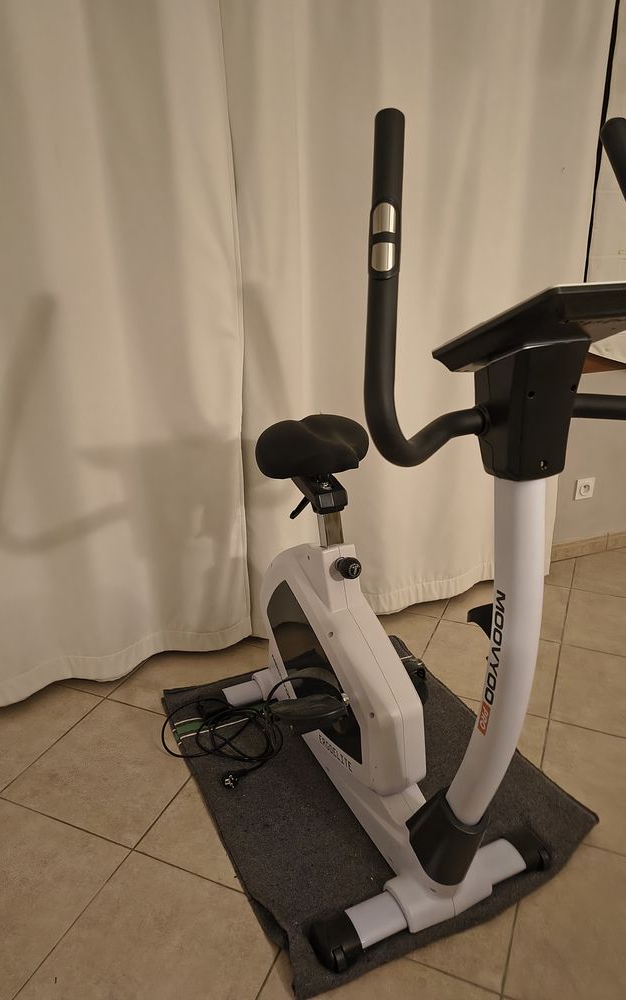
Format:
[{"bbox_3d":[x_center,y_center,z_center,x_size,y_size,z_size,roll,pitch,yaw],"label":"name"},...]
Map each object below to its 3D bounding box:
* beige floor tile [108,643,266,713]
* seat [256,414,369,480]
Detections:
[{"bbox_3d":[-0.352,0.555,2.170,0.410,0.010,0.410,9,24,22],"label":"beige floor tile"},{"bbox_3d":[0.027,-0.106,1.562,0.255,0.120,0.290,-11,24,-24],"label":"seat"}]

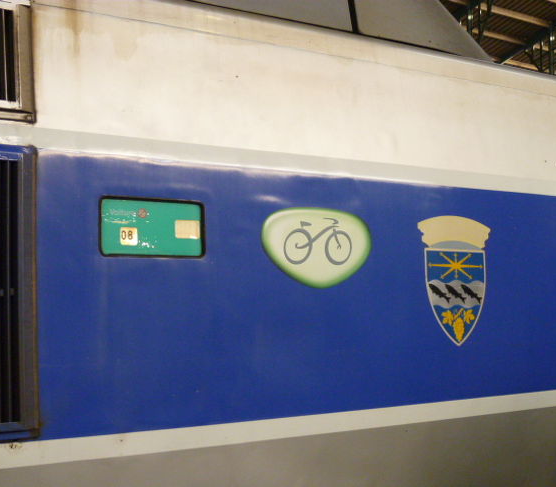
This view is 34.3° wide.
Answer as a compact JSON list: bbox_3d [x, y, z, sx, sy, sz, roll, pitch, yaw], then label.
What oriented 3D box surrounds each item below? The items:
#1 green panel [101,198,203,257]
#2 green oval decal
[{"bbox_3d":[-0.429,-0.052,3.138,0.392,0.196,0.020,2,-6,-34],"label":"green panel"},{"bbox_3d":[0.165,0.019,3.540,0.544,0.319,0.020,2,-6,-34],"label":"green oval decal"}]

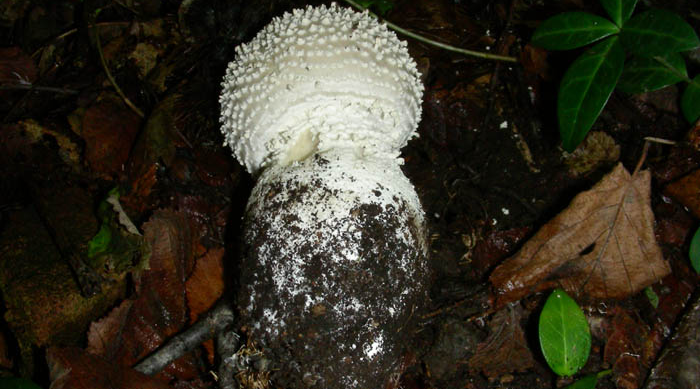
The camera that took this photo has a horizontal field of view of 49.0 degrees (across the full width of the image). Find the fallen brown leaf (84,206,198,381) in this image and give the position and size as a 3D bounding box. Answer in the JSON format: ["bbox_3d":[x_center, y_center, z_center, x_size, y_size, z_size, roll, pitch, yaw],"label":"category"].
[{"bbox_3d":[-0.080,0.037,0.309,0.039,0.014,0.067,8,67,3],"label":"fallen brown leaf"}]

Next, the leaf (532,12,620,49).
[{"bbox_3d":[0.100,-0.073,0.340,0.039,0.007,0.019,-7,67,-3],"label":"leaf"}]

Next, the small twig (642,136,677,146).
[{"bbox_3d":[0.133,-0.023,0.328,0.013,0.002,0.002,9,67,4],"label":"small twig"}]

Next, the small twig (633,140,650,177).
[{"bbox_3d":[0.123,-0.015,0.325,0.002,0.003,0.018,24,69,10],"label":"small twig"}]

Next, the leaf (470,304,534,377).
[{"bbox_3d":[0.053,0.049,0.258,0.021,0.008,0.028,14,65,7],"label":"leaf"}]

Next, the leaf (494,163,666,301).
[{"bbox_3d":[0.100,0.025,0.310,0.091,0.015,0.047,-39,72,-15],"label":"leaf"}]

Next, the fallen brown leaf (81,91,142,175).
[{"bbox_3d":[-0.091,-0.023,0.293,0.022,0.008,0.037,-4,64,-2],"label":"fallen brown leaf"}]

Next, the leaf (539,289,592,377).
[{"bbox_3d":[0.070,0.045,0.250,0.017,0.006,0.029,-2,70,6],"label":"leaf"}]

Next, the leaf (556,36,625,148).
[{"bbox_3d":[0.085,-0.038,0.275,0.016,0.008,0.049,25,78,12],"label":"leaf"}]

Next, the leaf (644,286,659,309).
[{"bbox_3d":[0.121,0.041,0.307,0.005,0.003,0.009,-11,68,-5],"label":"leaf"}]

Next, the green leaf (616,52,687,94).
[{"bbox_3d":[0.113,-0.047,0.291,0.029,0.008,0.020,5,71,6],"label":"green leaf"}]

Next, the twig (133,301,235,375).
[{"bbox_3d":[-0.055,0.048,0.254,0.036,0.007,0.007,-33,68,-15],"label":"twig"}]

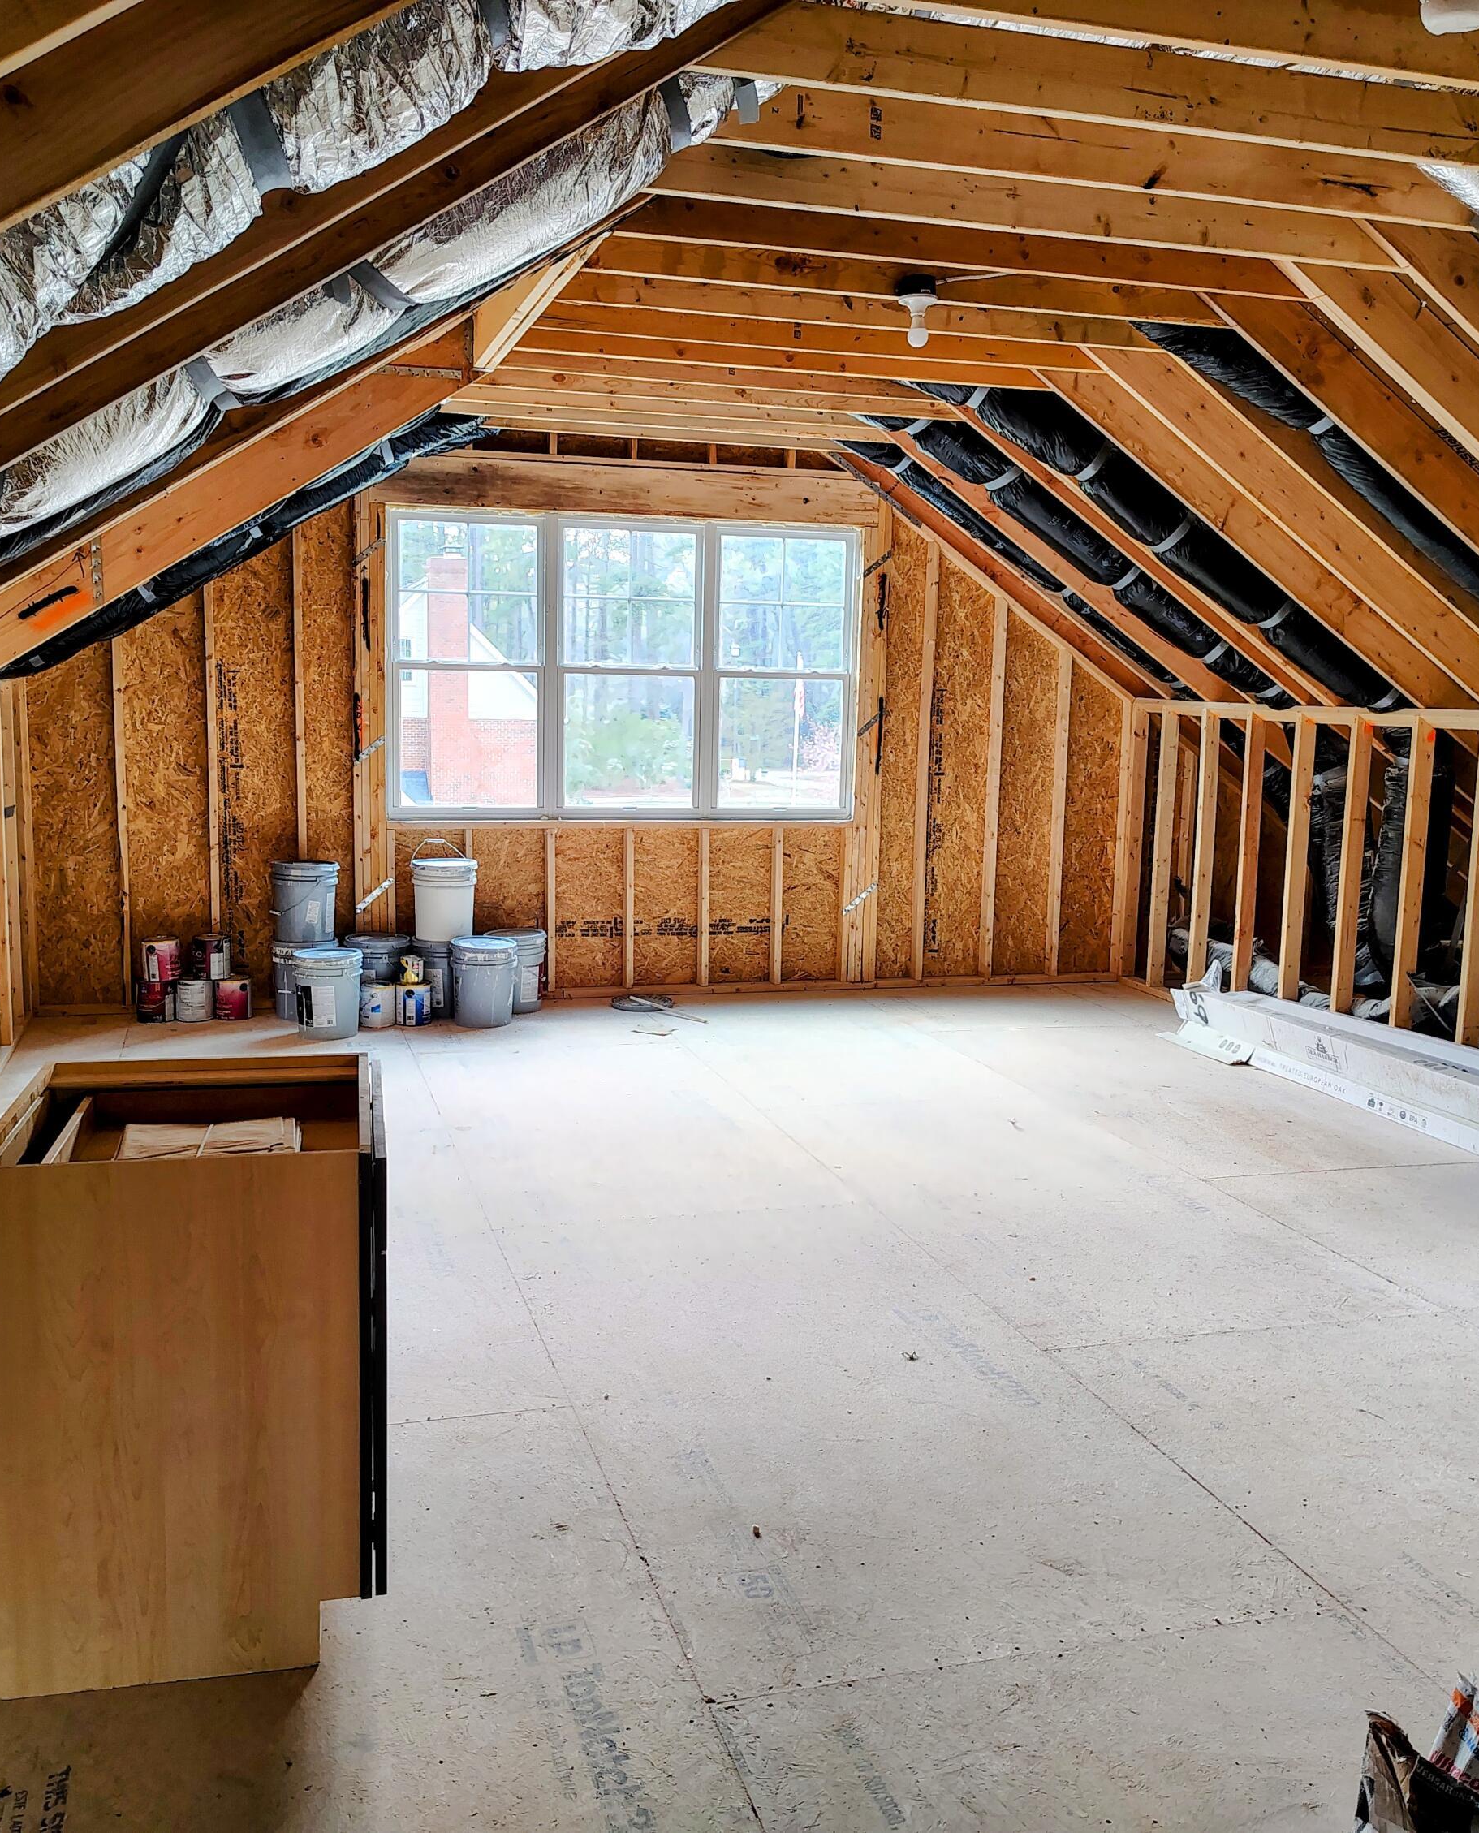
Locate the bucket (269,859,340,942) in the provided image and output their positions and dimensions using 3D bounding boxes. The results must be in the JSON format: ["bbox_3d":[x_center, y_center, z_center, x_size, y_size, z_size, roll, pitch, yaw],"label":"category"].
[{"bbox_3d":[-2.071,-0.068,8.096,0.308,0.373,0.308,-1,8,-16],"label":"bucket"}]

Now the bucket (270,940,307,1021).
[{"bbox_3d":[-2.080,0.294,8.146,0.308,0.373,0.308,-1,8,-16],"label":"bucket"}]

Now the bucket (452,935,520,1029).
[{"bbox_3d":[-1.226,0.318,8.127,0.308,0.373,0.308,-1,8,-16],"label":"bucket"}]

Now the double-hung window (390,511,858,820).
[{"bbox_3d":[-0.561,-1.260,8.710,2.461,1.519,0.110,-1,8,-17],"label":"double-hung window"}]

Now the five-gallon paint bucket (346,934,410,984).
[{"bbox_3d":[-1.752,0.294,8.206,0.308,0.373,0.308,-1,8,-16],"label":"five-gallon paint bucket"}]

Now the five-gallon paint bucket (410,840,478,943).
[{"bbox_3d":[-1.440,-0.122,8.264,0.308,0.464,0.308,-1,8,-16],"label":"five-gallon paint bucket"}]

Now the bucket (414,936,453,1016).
[{"bbox_3d":[-1.447,0.287,8.309,0.308,0.373,0.308,-1,8,-16],"label":"bucket"}]

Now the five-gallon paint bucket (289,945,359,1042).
[{"bbox_3d":[-1.879,0.355,7.741,0.308,0.373,0.308,-1,8,-16],"label":"five-gallon paint bucket"}]

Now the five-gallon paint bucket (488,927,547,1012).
[{"bbox_3d":[-1.121,0.277,8.446,0.308,0.373,0.308,1,8,0],"label":"five-gallon paint bucket"}]

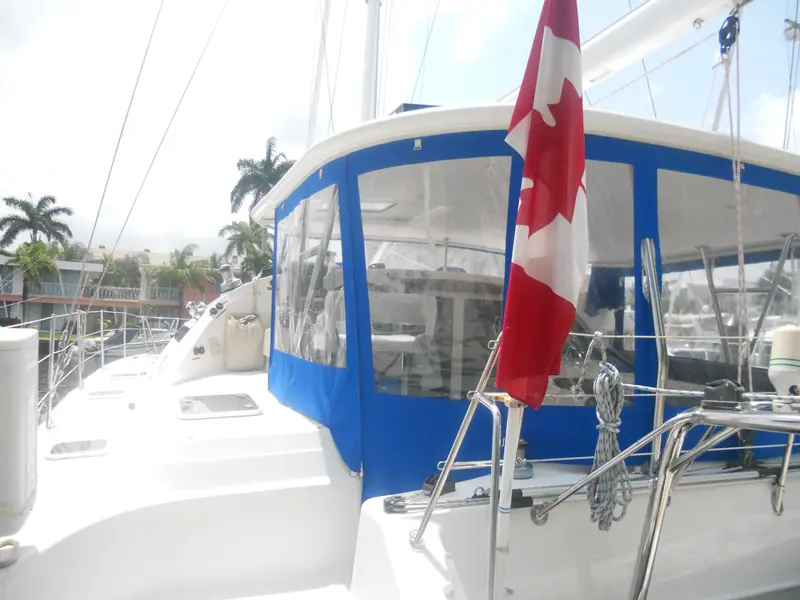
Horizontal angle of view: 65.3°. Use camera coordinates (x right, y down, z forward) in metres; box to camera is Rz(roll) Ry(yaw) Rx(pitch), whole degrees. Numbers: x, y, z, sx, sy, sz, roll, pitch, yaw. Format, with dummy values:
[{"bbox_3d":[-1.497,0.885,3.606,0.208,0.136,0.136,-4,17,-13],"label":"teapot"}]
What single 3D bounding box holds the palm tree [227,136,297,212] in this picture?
[{"bbox_3d":[-11.730,-5.620,54.000,6.200,17.050,6.200,1,-1,0],"label":"palm tree"}]

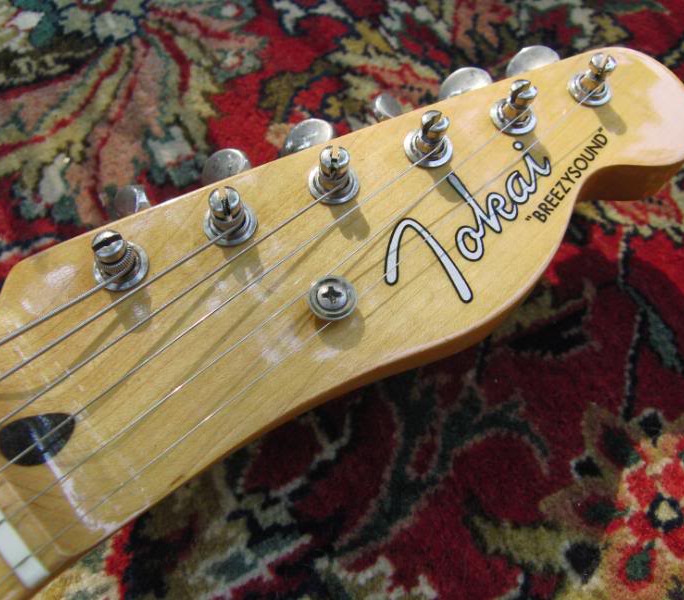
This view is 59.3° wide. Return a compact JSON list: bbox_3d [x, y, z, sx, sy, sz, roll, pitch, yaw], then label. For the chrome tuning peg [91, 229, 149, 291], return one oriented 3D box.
[{"bbox_3d":[-0.044,-0.009,0.118,0.011,0.009,0.011,1,63,-3],"label":"chrome tuning peg"}]

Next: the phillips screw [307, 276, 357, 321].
[{"bbox_3d":[-0.002,0.000,0.122,0.010,0.004,0.010,2,65,-3],"label":"phillips screw"}]

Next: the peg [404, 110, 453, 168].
[{"bbox_3d":[0.020,-0.037,0.136,0.011,0.009,0.011,1,63,-3],"label":"peg"}]

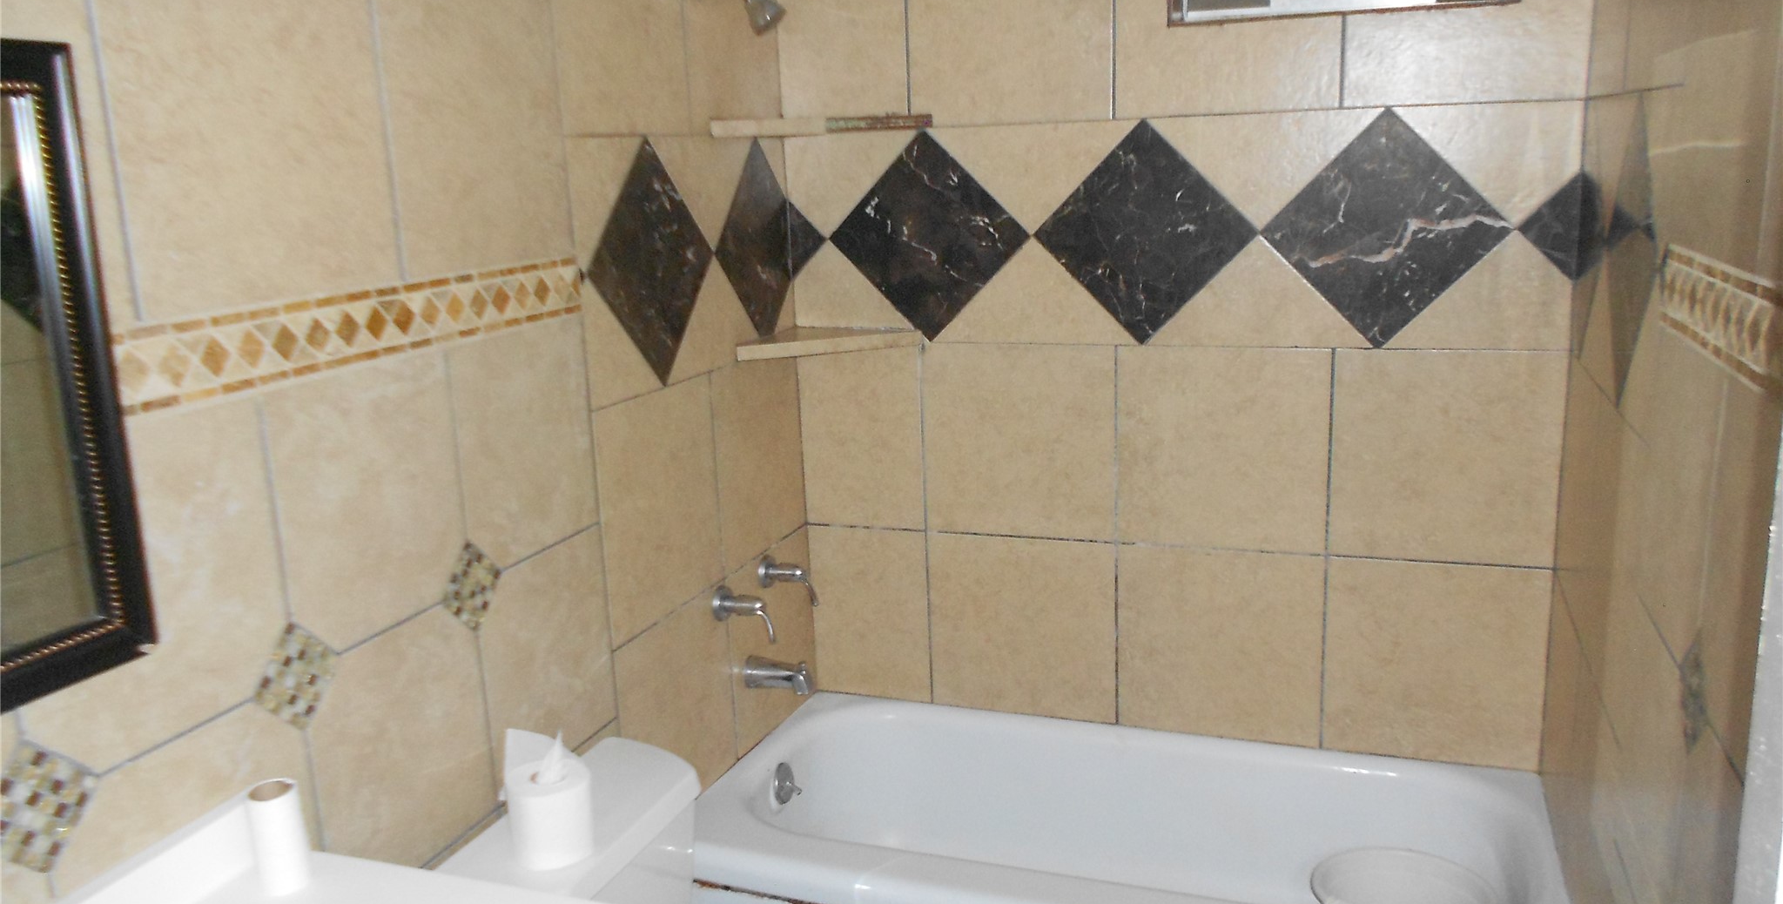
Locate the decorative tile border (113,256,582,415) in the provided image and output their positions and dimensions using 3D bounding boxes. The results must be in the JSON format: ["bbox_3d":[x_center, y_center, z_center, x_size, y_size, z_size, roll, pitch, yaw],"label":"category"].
[{"bbox_3d":[-0.642,-0.175,1.734,0.012,0.089,0.830,3,14,21],"label":"decorative tile border"}]

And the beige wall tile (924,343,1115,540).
[{"bbox_3d":[0.262,-0.020,2.761,0.406,0.404,0.012,2,14,20],"label":"beige wall tile"}]

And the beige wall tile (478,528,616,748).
[{"bbox_3d":[-0.529,0.319,2.069,0.010,0.342,0.331,2,14,20],"label":"beige wall tile"}]

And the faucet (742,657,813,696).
[{"bbox_3d":[-0.225,0.456,2.719,0.132,0.076,0.066,2,14,20],"label":"faucet"}]

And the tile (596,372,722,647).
[{"bbox_3d":[-0.409,0.089,2.390,0.010,0.405,0.405,3,14,20],"label":"tile"}]

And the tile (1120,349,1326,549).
[{"bbox_3d":[0.645,-0.005,2.617,0.406,0.406,0.010,3,14,20],"label":"tile"}]

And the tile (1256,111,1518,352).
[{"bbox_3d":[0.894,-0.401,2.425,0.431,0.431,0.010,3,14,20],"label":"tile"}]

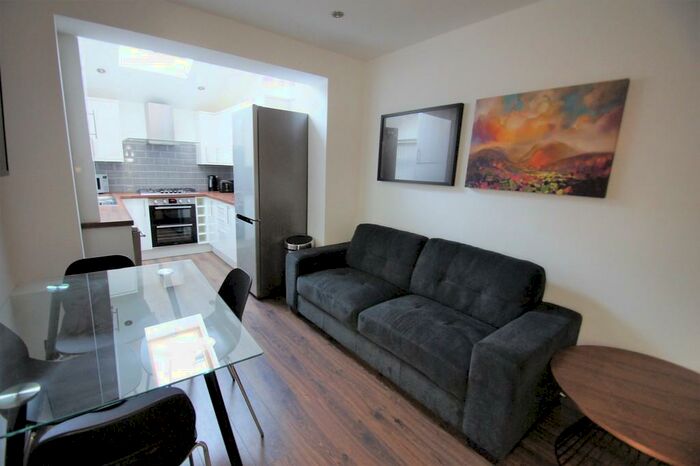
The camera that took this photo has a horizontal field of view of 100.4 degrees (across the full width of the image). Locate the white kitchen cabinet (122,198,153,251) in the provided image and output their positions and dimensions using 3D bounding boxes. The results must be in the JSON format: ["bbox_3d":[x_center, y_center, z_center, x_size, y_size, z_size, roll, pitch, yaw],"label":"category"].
[{"bbox_3d":[-3.055,-0.151,4.139,0.310,0.730,0.570,-7,14,-39],"label":"white kitchen cabinet"}]

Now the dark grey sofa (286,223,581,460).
[{"bbox_3d":[0.372,0.459,2.282,0.860,0.840,1.990,-7,15,-41],"label":"dark grey sofa"}]

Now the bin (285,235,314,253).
[{"bbox_3d":[-0.517,0.373,3.019,0.285,0.650,0.285,-7,15,-41],"label":"bin"}]

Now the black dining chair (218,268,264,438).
[{"bbox_3d":[-0.728,0.594,1.425,0.510,0.810,0.490,-7,14,-39],"label":"black dining chair"}]

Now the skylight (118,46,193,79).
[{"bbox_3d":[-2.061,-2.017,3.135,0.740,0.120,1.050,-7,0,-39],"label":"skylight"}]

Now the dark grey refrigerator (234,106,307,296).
[{"bbox_3d":[-0.869,-0.316,3.228,0.590,1.890,0.590,-7,14,-39],"label":"dark grey refrigerator"}]

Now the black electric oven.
[{"bbox_3d":[-2.699,-0.193,4.403,0.595,0.720,0.550,-7,14,-39],"label":"black electric oven"}]

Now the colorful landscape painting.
[{"bbox_3d":[1.244,-0.606,1.977,0.030,0.650,0.852,-8,15,-43],"label":"colorful landscape painting"}]

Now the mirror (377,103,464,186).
[{"bbox_3d":[0.592,-0.769,2.636,0.030,0.640,0.832,-8,15,-43],"label":"mirror"}]

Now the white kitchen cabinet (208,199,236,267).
[{"bbox_3d":[-1.508,-0.012,4.163,0.570,0.870,1.450,-7,14,-39],"label":"white kitchen cabinet"}]

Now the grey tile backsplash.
[{"bbox_3d":[-2.874,-1.000,4.479,2.060,0.760,0.020,-7,14,-39],"label":"grey tile backsplash"}]

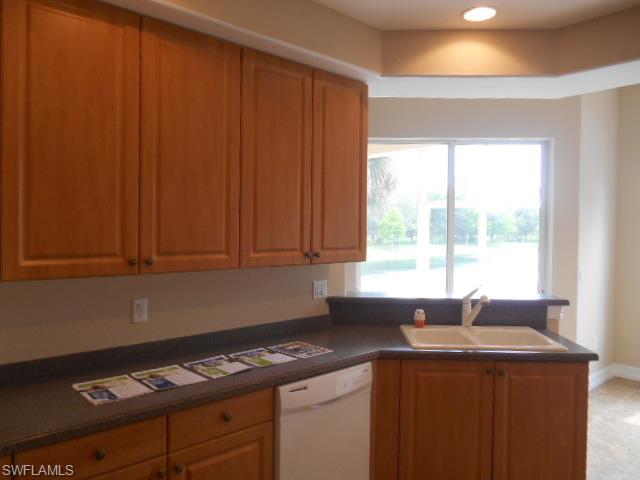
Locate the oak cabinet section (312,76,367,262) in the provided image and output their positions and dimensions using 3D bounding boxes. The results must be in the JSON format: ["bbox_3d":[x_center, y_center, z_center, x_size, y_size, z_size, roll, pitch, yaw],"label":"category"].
[{"bbox_3d":[0.008,-0.382,2.738,0.414,1.001,0.325,-1,2,-41],"label":"oak cabinet section"}]

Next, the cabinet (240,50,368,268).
[{"bbox_3d":[-0.154,-0.401,2.708,0.898,1.055,0.325,-1,2,-43],"label":"cabinet"}]

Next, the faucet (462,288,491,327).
[{"bbox_3d":[0.988,0.445,3.056,0.060,0.250,0.230,0,1,-16],"label":"faucet"}]

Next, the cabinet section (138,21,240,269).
[{"bbox_3d":[-0.640,-0.374,2.165,0.462,1.001,0.325,-1,2,-41],"label":"cabinet section"}]

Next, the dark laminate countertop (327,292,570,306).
[{"bbox_3d":[0.842,0.404,3.333,1.581,0.038,0.344,1,1,2],"label":"dark laminate countertop"}]

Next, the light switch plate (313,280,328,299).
[{"bbox_3d":[0.003,0.318,3.091,0.116,0.116,0.012,-1,2,-43],"label":"light switch plate"}]

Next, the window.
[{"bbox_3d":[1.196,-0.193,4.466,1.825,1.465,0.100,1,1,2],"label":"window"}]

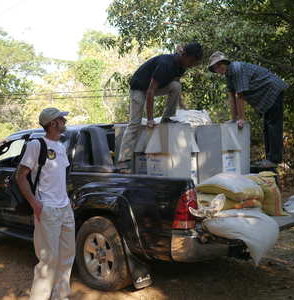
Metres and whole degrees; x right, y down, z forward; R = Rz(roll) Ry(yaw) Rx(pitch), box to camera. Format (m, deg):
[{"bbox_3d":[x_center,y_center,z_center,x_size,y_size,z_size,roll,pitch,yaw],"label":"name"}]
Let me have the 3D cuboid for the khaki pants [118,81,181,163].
[{"bbox_3d":[0.030,-0.310,4.980,0.620,0.880,0.420,-1,1,-9],"label":"khaki pants"}]

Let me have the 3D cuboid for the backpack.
[{"bbox_3d":[-0.945,0.215,3.770,0.260,0.560,0.300,0,1,44],"label":"backpack"}]

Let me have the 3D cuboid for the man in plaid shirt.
[{"bbox_3d":[1.180,-0.485,5.400,0.880,1.330,0.500,-1,1,-16],"label":"man in plaid shirt"}]

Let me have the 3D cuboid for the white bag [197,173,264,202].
[{"bbox_3d":[0.838,0.345,4.600,0.520,0.230,0.500,-1,1,42],"label":"white bag"}]

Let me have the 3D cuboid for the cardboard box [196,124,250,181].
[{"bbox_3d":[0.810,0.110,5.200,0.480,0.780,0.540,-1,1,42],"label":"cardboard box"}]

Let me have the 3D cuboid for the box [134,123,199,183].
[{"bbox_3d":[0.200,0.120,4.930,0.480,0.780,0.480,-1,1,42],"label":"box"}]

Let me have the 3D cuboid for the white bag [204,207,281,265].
[{"bbox_3d":[0.850,0.770,4.140,0.560,0.440,0.450,-1,1,42],"label":"white bag"}]

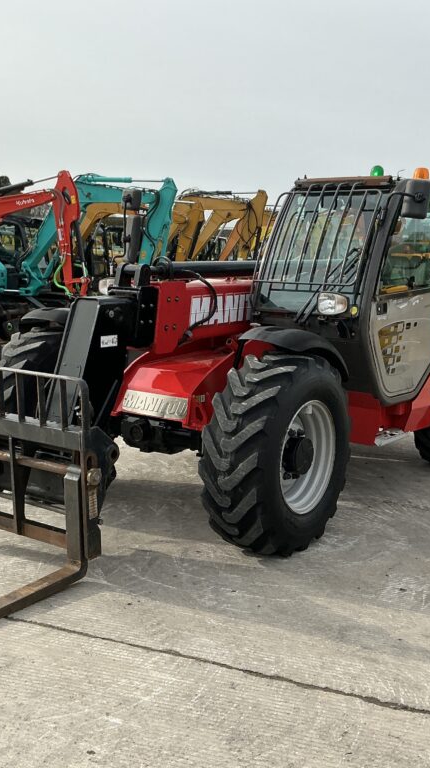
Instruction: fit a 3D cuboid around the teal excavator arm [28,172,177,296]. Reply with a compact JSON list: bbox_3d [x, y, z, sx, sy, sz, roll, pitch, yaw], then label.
[{"bbox_3d":[-2.546,-3.203,18.000,3.815,2.614,0.500,5,9,23],"label":"teal excavator arm"}]

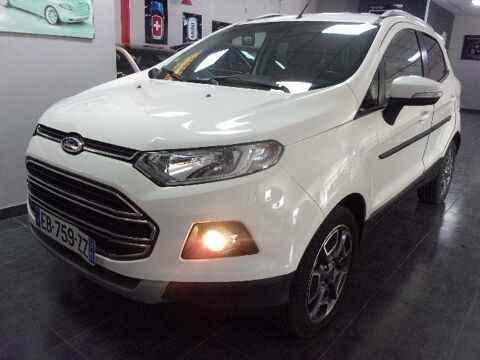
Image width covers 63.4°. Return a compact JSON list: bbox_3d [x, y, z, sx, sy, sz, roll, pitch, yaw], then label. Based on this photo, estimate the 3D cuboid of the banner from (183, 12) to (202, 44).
[{"bbox_3d":[-0.889,-2.829,7.300,0.020,0.617,0.521,15,21,36],"label":"banner"}]

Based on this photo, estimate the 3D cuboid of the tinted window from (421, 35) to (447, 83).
[{"bbox_3d":[1.554,-0.946,3.083,0.080,0.370,0.850,-6,8,40],"label":"tinted window"}]

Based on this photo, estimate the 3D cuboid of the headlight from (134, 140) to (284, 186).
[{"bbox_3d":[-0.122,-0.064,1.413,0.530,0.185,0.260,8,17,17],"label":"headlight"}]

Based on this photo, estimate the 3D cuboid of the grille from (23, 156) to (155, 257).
[{"bbox_3d":[-0.719,0.076,1.666,1.000,0.360,0.140,15,16,36],"label":"grille"}]

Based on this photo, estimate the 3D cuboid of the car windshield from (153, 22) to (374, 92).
[{"bbox_3d":[0.140,-0.814,2.496,1.400,0.110,0.890,15,52,36],"label":"car windshield"}]

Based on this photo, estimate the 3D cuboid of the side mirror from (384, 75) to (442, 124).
[{"bbox_3d":[0.945,-0.423,2.097,0.240,0.235,0.200,15,21,36],"label":"side mirror"}]

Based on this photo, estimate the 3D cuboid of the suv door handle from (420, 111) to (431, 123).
[{"bbox_3d":[1.252,-0.427,2.626,0.060,0.060,0.220,15,21,36],"label":"suv door handle"}]

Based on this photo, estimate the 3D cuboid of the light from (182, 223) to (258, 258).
[{"bbox_3d":[-0.077,0.213,1.420,0.290,0.150,0.140,5,17,9],"label":"light"}]

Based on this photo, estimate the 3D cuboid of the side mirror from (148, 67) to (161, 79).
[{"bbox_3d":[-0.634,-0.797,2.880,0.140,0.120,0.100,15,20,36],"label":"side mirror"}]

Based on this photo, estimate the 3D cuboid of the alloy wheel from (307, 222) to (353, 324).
[{"bbox_3d":[0.369,0.424,1.869,0.170,0.465,0.465,15,21,36],"label":"alloy wheel"}]

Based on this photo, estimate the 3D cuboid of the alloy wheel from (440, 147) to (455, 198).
[{"bbox_3d":[1.933,-0.080,3.778,0.170,0.465,0.465,15,21,36],"label":"alloy wheel"}]

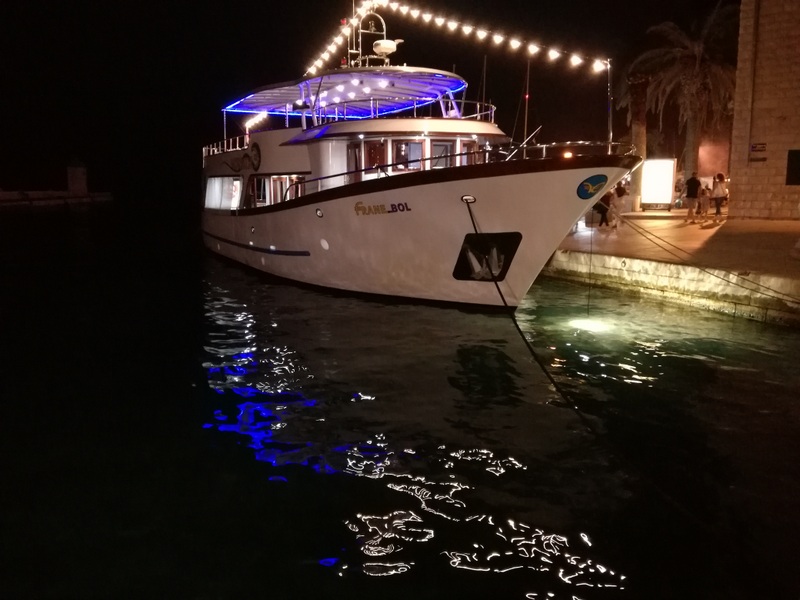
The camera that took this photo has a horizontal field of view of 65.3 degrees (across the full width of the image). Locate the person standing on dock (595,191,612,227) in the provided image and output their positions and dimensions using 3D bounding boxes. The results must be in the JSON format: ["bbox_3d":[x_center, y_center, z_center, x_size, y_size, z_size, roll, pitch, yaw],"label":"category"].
[{"bbox_3d":[6.842,-3.161,20.775,0.520,1.420,0.420,-6,12,-30],"label":"person standing on dock"}]

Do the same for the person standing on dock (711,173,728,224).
[{"bbox_3d":[11.051,-3.499,21.452,0.540,1.680,0.400,3,11,20],"label":"person standing on dock"}]

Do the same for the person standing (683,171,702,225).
[{"bbox_3d":[10.127,-3.511,21.447,0.600,1.740,0.420,3,11,20],"label":"person standing"}]

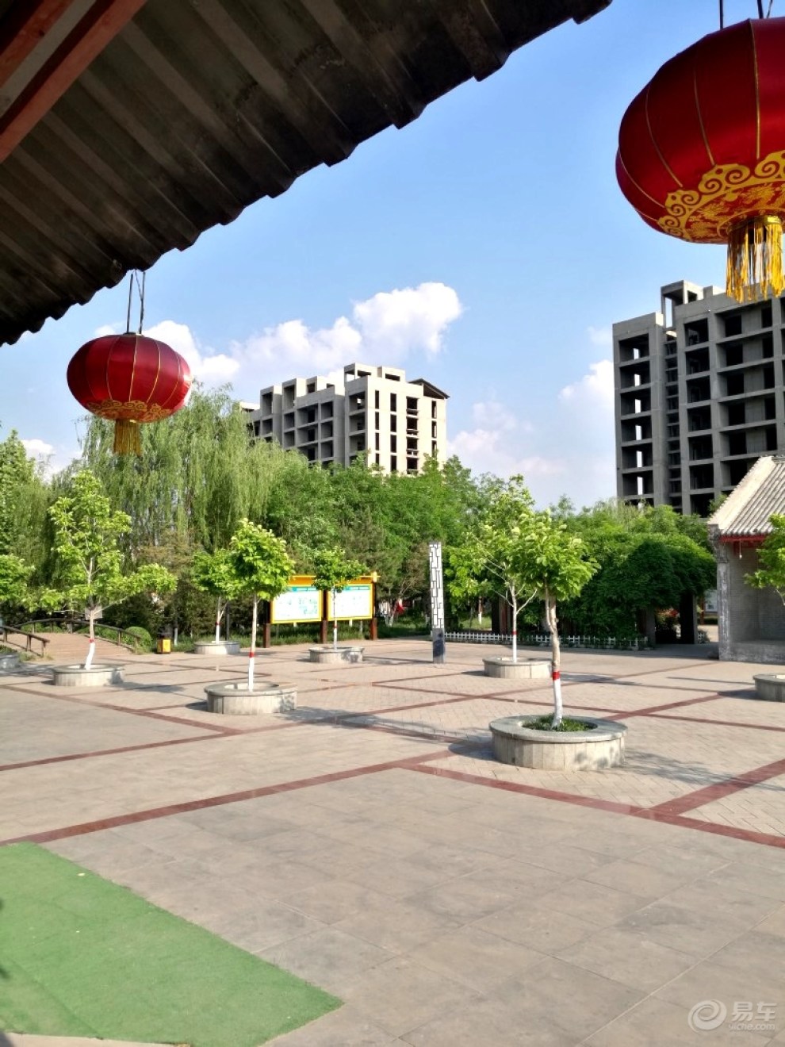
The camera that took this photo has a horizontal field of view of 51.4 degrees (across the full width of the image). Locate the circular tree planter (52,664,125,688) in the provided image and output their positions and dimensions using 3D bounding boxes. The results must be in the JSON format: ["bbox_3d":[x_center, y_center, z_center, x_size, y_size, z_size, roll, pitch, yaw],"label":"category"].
[{"bbox_3d":[-7.454,3.710,20.019,1.700,0.385,1.700,-1,-5,0],"label":"circular tree planter"}]

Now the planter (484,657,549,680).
[{"bbox_3d":[3.072,3.539,20.056,1.670,0.380,1.670,-1,-5,0],"label":"planter"}]

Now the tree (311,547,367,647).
[{"bbox_3d":[-1.653,2.357,25.530,1.720,3.261,1.720,-1,-5,0],"label":"tree"}]

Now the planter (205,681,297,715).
[{"bbox_3d":[-2.624,3.234,15.169,1.700,0.385,1.700,-1,-5,0],"label":"planter"}]

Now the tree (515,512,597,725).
[{"bbox_3d":[2.046,1.171,10.214,1.030,2.650,1.030,-1,-5,0],"label":"tree"}]

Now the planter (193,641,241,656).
[{"bbox_3d":[-6.368,4.510,29.667,1.670,0.380,1.670,-1,-5,0],"label":"planter"}]

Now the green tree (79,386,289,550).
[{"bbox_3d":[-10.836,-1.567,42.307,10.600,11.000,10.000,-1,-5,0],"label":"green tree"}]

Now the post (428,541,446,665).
[{"bbox_3d":[1.337,2.317,24.021,0.250,3.550,0.250,-5,-7,42],"label":"post"}]

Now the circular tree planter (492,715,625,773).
[{"bbox_3d":[2.096,2.761,10.337,1.700,0.385,1.700,-1,-5,0],"label":"circular tree planter"}]

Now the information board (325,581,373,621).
[{"bbox_3d":[-1.846,3.415,35.632,2.700,1.600,0.130,4,-7,-45],"label":"information board"}]

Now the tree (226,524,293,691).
[{"bbox_3d":[-2.485,1.535,15.313,1.250,3.191,1.250,-1,-5,0],"label":"tree"}]

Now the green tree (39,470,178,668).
[{"bbox_3d":[-6.967,1.081,19.990,3.300,4.800,3.100,-1,-5,0],"label":"green tree"}]

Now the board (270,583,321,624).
[{"bbox_3d":[-3.906,3.264,33.376,2.700,1.600,0.130,4,-7,-45],"label":"board"}]

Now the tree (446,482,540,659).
[{"bbox_3d":[2.692,1.161,20.544,2.604,4.686,2.604,-1,-5,0],"label":"tree"}]

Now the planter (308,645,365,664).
[{"bbox_3d":[-1.725,4.090,25.383,1.700,0.385,1.700,-1,-5,0],"label":"planter"}]

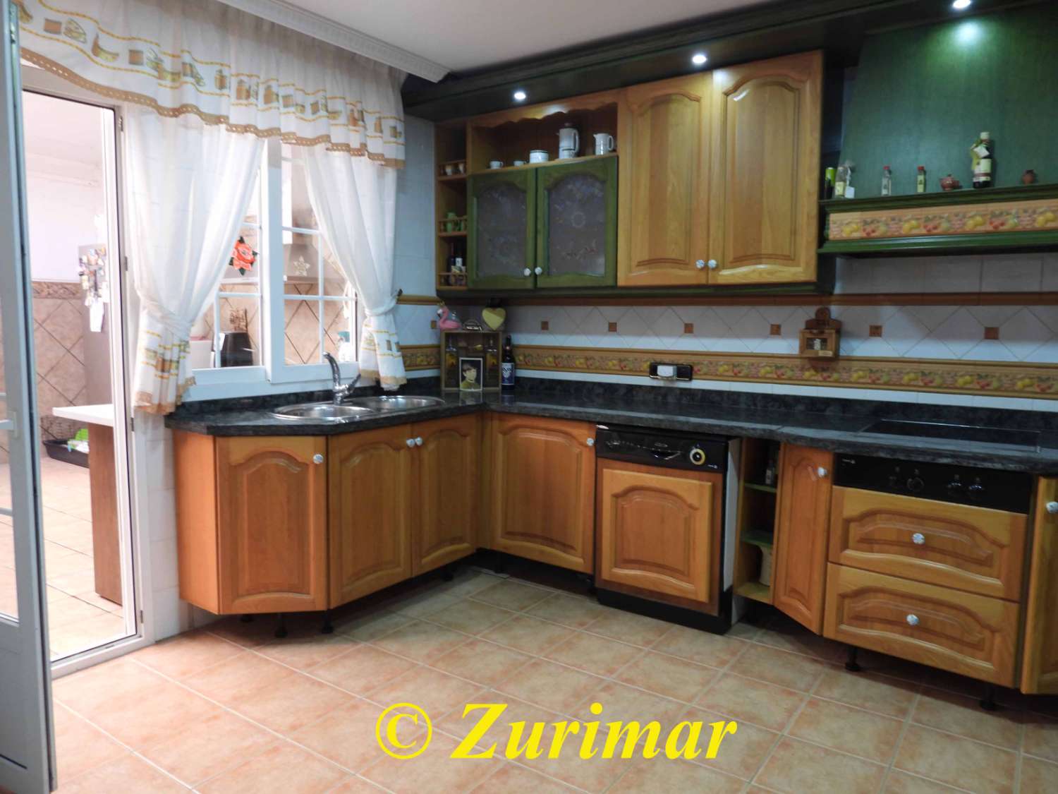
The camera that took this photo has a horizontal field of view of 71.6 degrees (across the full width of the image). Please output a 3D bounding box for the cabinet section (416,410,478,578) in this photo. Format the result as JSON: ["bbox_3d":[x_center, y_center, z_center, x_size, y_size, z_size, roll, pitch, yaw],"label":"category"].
[{"bbox_3d":[-0.620,0.427,3.622,0.573,0.702,0.474,4,6,34],"label":"cabinet section"}]

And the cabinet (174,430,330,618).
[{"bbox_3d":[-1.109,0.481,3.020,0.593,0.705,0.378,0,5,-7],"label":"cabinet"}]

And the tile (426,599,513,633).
[{"bbox_3d":[-0.259,0.977,3.251,0.306,0.010,0.306,4,6,34],"label":"tile"}]

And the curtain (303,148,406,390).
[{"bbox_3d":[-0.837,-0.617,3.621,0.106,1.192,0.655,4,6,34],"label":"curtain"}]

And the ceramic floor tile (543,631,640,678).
[{"bbox_3d":[0.257,1.016,2.901,0.307,0.010,0.307,4,6,35],"label":"ceramic floor tile"}]

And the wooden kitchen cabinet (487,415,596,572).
[{"bbox_3d":[0.200,0.428,3.766,0.625,0.700,0.550,4,6,35],"label":"wooden kitchen cabinet"}]

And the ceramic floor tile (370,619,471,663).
[{"bbox_3d":[-0.428,0.984,2.951,0.300,0.010,0.300,4,6,35],"label":"ceramic floor tile"}]

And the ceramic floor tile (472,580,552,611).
[{"bbox_3d":[-0.082,0.956,3.508,0.306,0.010,0.306,4,6,34],"label":"ceramic floor tile"}]

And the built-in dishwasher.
[{"bbox_3d":[0.707,0.549,3.382,0.600,0.839,0.580,4,6,35],"label":"built-in dishwasher"}]

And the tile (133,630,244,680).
[{"bbox_3d":[-1.282,0.989,2.797,0.300,0.010,0.300,4,6,35],"label":"tile"}]

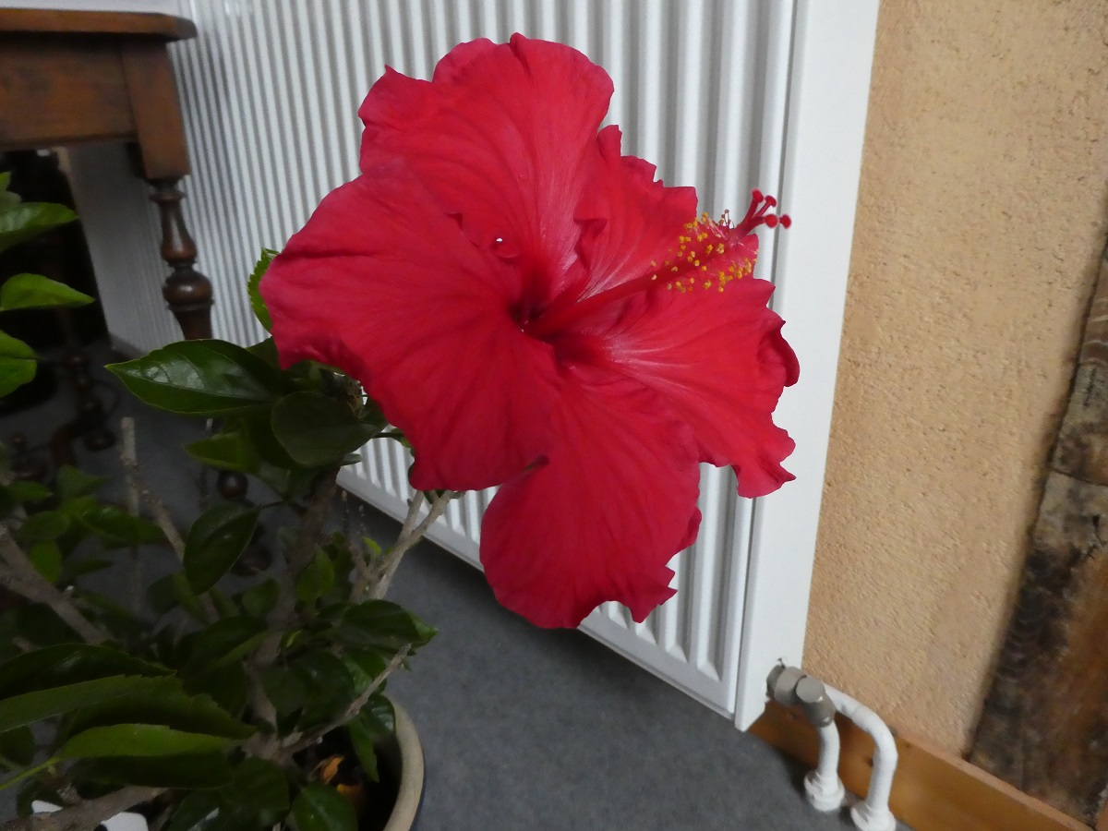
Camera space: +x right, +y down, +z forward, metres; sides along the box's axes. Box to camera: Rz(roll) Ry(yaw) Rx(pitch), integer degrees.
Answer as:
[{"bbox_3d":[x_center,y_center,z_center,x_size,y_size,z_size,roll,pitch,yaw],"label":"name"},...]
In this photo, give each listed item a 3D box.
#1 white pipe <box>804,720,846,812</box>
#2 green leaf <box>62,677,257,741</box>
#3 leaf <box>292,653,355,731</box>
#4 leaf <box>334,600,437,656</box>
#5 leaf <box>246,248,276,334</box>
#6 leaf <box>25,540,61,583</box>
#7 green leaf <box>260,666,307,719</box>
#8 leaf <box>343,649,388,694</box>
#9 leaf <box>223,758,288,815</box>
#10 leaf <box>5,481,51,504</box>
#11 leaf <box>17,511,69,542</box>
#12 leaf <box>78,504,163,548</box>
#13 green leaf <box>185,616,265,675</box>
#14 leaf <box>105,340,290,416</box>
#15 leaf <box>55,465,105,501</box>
[{"bbox_3d":[0.230,0.297,0.652,0.035,0.082,0.034,-19,27,-40],"label":"white pipe"},{"bbox_3d":[-0.161,0.119,0.310,0.074,0.014,0.030,3,36,-12],"label":"green leaf"},{"bbox_3d":[-0.123,0.148,0.410,0.034,0.036,0.020,-9,22,-19],"label":"leaf"},{"bbox_3d":[-0.086,0.108,0.390,0.050,0.019,0.023,-7,21,-14],"label":"leaf"},{"bbox_3d":[-0.134,-0.057,0.360,0.027,0.046,0.016,-9,22,-19],"label":"leaf"},{"bbox_3d":[-0.319,0.091,0.480,0.021,0.025,0.012,-16,25,-35],"label":"leaf"},{"bbox_3d":[-0.135,0.139,0.385,0.025,0.008,0.030,-10,62,-12],"label":"green leaf"},{"bbox_3d":[-0.101,0.136,0.410,0.027,0.026,0.018,-7,21,-16],"label":"leaf"},{"bbox_3d":[-0.141,0.176,0.365,0.027,0.009,0.031,-25,56,-24],"label":"leaf"},{"bbox_3d":[-0.315,0.046,0.460,0.027,0.006,0.018,6,41,12],"label":"leaf"},{"bbox_3d":[-0.306,0.066,0.460,0.030,0.008,0.021,-13,46,-12],"label":"leaf"},{"bbox_3d":[-0.271,0.070,0.480,0.050,0.020,0.020,-14,24,-30],"label":"leaf"},{"bbox_3d":[-0.179,0.125,0.420,0.042,0.023,0.020,-12,23,-26],"label":"green leaf"},{"bbox_3d":[-0.130,-0.014,0.280,0.064,0.010,0.036,11,27,-6],"label":"leaf"},{"bbox_3d":[-0.289,0.042,0.470,0.029,0.009,0.022,-3,53,12],"label":"leaf"}]

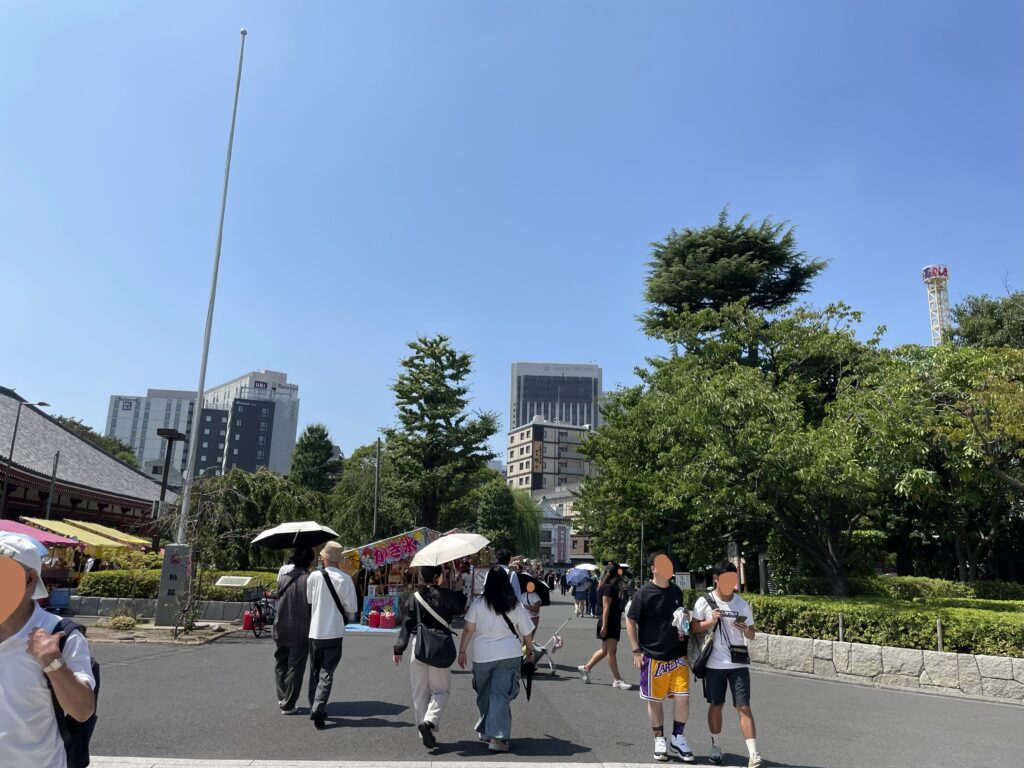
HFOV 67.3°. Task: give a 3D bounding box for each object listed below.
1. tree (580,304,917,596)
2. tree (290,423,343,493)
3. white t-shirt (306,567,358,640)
[{"bbox_3d":[6.394,1.938,20.662,8.922,8.371,7.500,2,-14,0],"label":"tree"},{"bbox_3d":[-13.862,8.190,53.464,4.200,11.200,4.200,2,-13,0],"label":"tree"},{"bbox_3d":[-1.841,2.251,7.887,0.460,0.720,0.320,0,-14,7],"label":"white t-shirt"}]

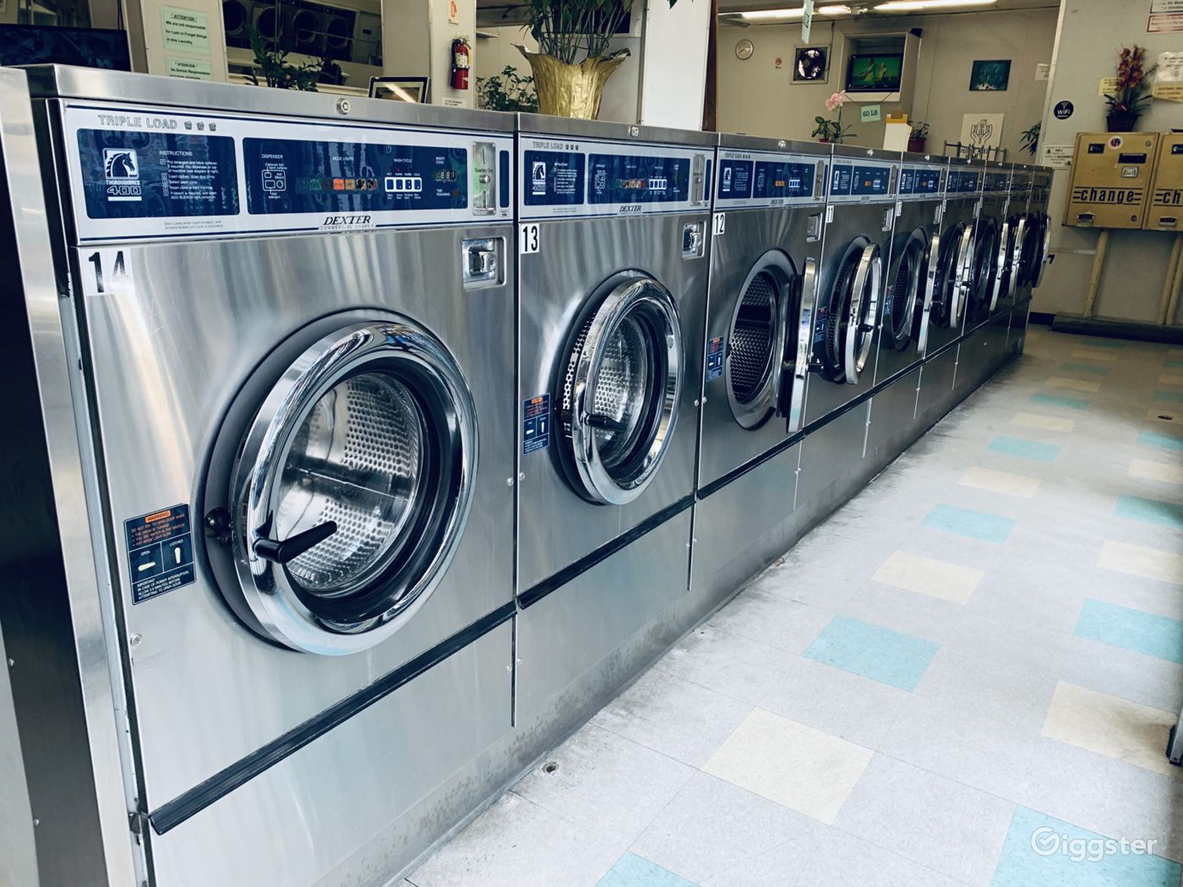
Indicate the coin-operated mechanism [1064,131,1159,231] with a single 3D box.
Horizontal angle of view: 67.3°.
[{"bbox_3d":[4.446,-2.249,7.599,0.588,0.763,0.320,12,20,32],"label":"coin-operated mechanism"}]

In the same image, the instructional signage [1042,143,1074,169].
[{"bbox_3d":[4.160,-2.563,7.911,0.272,0.216,0.008,12,20,32],"label":"instructional signage"}]

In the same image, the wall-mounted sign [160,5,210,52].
[{"bbox_3d":[-2.245,-2.289,4.924,0.008,0.219,0.279,12,20,32],"label":"wall-mounted sign"}]

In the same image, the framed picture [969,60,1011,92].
[{"bbox_3d":[4.363,-4.024,9.722,0.385,0.312,0.020,12,20,32],"label":"framed picture"}]

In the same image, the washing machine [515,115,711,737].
[{"bbox_3d":[-0.185,-0.099,2.232,0.870,1.320,0.775,12,20,32],"label":"washing machine"}]

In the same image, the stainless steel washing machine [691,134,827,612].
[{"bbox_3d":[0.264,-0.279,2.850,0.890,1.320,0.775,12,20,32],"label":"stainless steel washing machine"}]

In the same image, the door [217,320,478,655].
[{"bbox_3d":[-0.326,0.075,1.369,0.130,0.525,0.525,10,19,27],"label":"door"}]

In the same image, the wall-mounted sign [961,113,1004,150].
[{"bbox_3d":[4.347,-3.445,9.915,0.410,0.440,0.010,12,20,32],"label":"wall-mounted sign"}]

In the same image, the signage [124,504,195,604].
[{"bbox_3d":[-0.554,0.142,1.147,0.004,0.113,0.088,12,20,32],"label":"signage"}]

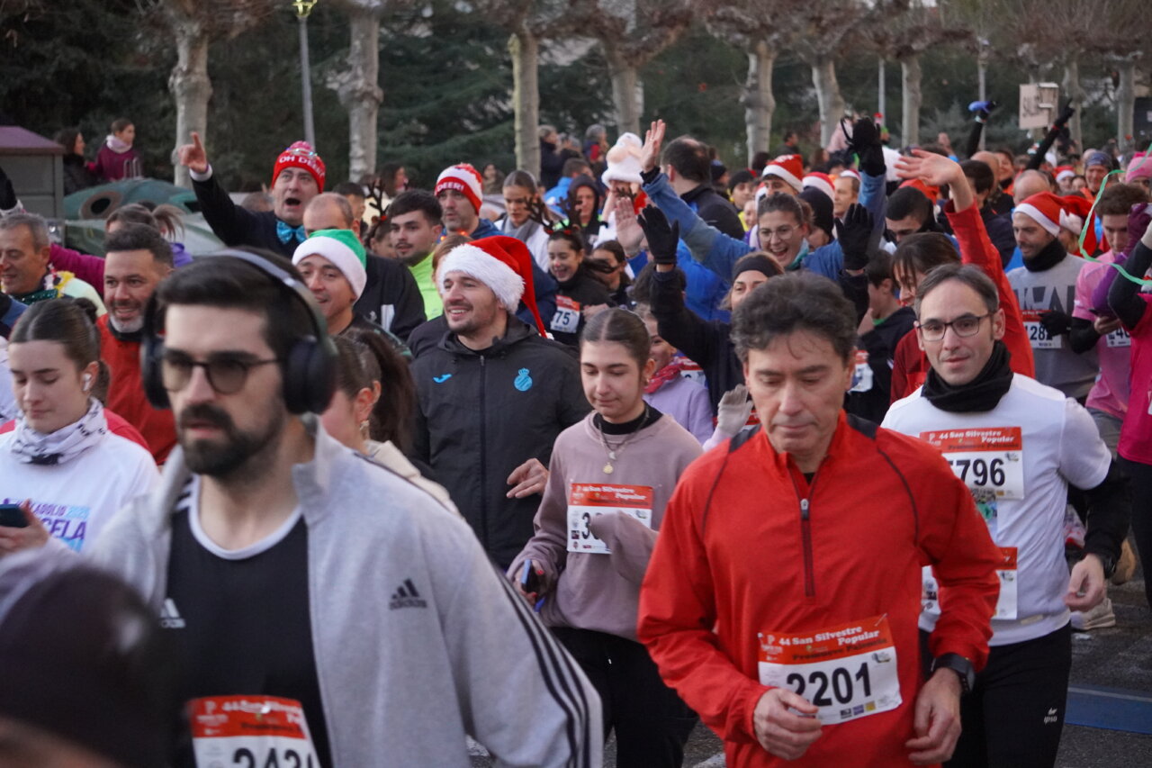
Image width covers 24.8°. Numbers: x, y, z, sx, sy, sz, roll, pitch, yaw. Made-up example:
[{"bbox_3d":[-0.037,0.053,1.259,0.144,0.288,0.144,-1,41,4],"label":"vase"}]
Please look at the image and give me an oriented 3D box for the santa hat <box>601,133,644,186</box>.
[{"bbox_3d":[0.240,-1.162,13.600,0.240,0.280,0.260,4,3,17],"label":"santa hat"}]

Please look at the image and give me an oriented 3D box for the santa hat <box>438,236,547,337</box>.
[{"bbox_3d":[-0.206,-0.246,6.650,0.230,0.245,0.270,7,0,35],"label":"santa hat"}]

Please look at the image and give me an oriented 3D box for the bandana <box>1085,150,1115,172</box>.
[{"bbox_3d":[2.972,-1.265,14.900,0.175,0.130,0.210,2,-2,18],"label":"bandana"}]

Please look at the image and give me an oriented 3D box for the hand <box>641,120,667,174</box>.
[{"bbox_3d":[0.261,-0.797,8.800,0.085,0.180,0.060,13,6,17],"label":"hand"}]

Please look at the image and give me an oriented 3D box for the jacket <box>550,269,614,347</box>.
[{"bbox_3d":[-0.021,-0.189,11.000,0.460,0.600,0.340,3,6,30],"label":"jacket"}]

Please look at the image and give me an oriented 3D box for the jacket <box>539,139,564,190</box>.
[{"bbox_3d":[-0.309,-2.490,30.500,0.380,0.700,0.500,5,8,42],"label":"jacket"}]

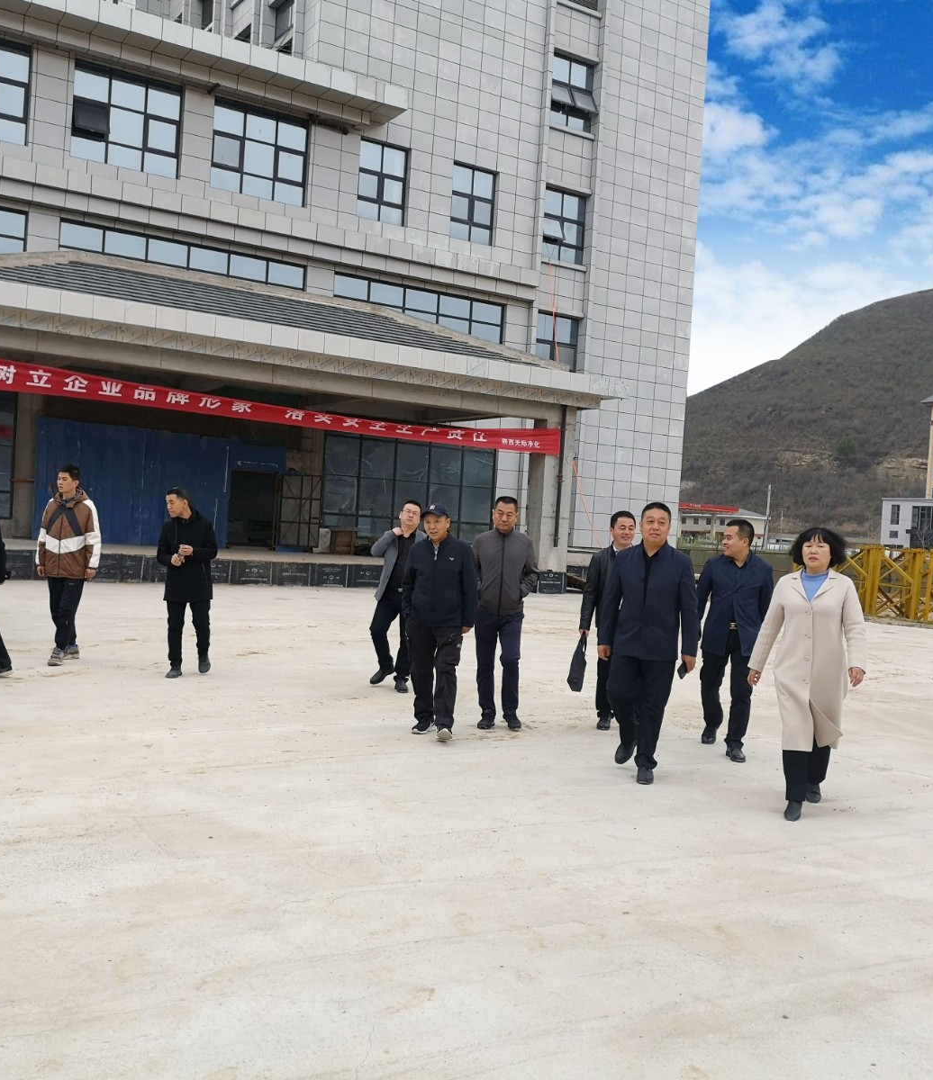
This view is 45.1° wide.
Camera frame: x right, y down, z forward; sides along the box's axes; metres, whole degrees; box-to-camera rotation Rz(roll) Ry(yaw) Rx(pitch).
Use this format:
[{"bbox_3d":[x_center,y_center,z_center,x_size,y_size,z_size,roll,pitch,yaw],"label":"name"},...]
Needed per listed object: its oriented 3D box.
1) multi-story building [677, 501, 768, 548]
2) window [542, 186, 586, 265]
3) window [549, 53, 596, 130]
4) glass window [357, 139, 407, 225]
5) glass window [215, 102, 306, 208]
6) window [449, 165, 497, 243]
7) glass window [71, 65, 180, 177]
[{"bbox_3d":[50.141,-2.224,222.000,18.500,9.300,10.000,3,0,-3],"label":"multi-story building"},{"bbox_3d":[3.296,-10.772,38.893,1.808,2.596,0.150,3,0,-32],"label":"window"},{"bbox_3d":[3.569,-15.330,38.866,1.798,2.596,0.150,3,0,-32],"label":"window"},{"bbox_3d":[-2.643,-11.113,35.032,1.727,2.424,0.150,3,0,-32],"label":"glass window"},{"bbox_3d":[-6.089,-11.277,32.861,2.869,2.556,0.150,3,0,-32],"label":"glass window"},{"bbox_3d":[0.183,-10.968,36.812,1.707,2.445,0.150,3,0,-32],"label":"window"},{"bbox_3d":[-9.329,-11.461,30.820,2.879,2.586,0.150,3,0,-32],"label":"glass window"}]

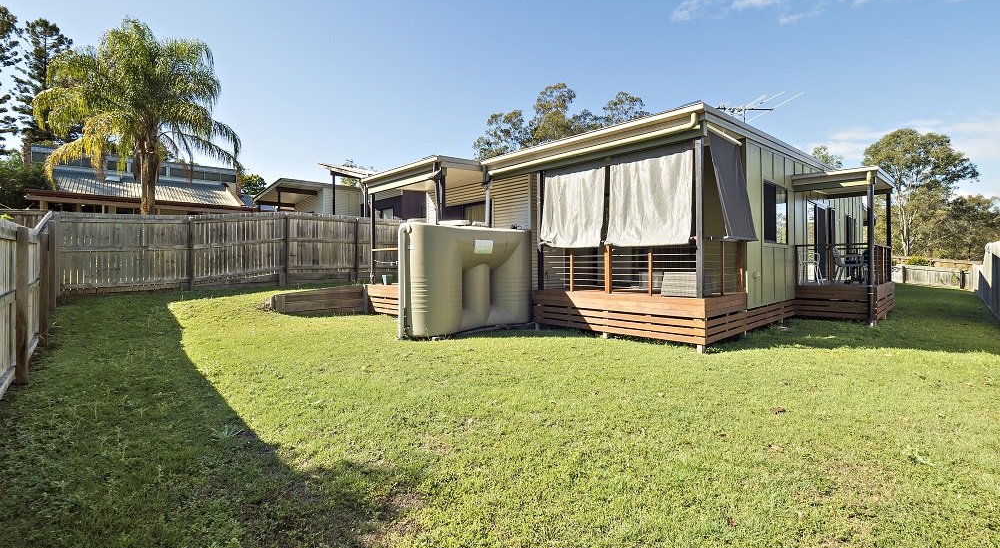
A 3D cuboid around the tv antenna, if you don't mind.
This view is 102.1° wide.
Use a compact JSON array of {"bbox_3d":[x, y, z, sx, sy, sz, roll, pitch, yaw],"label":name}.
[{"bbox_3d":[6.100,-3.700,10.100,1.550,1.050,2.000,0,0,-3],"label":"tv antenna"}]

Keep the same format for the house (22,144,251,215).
[{"bbox_3d":[-24.200,-5.000,28.900,11.000,6.600,9.500,0,0,-35],"label":"house"}]

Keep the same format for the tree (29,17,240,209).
[{"bbox_3d":[-13.900,-5.100,15.900,6.200,9.700,6.200,0,0,0],"label":"tree"}]

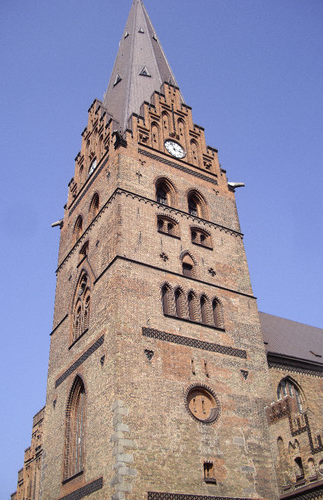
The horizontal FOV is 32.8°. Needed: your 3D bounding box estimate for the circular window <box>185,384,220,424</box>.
[{"bbox_3d":[3.035,11.971,42.142,3.051,2.970,0.500,18,-42,-25],"label":"circular window"}]

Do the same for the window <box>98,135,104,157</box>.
[{"bbox_3d":[-6.361,-11.189,59.469,0.400,4.179,1.007,18,-42,-25],"label":"window"}]

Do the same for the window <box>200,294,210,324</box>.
[{"bbox_3d":[4.137,5.749,52.166,1.165,3.385,0.400,18,-42,-26],"label":"window"}]

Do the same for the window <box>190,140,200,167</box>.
[{"bbox_3d":[3.655,-10.732,60.820,0.987,4.229,0.400,18,-42,-25],"label":"window"}]

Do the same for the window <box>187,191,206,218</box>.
[{"bbox_3d":[3.749,-4.985,60.558,2.331,3.996,0.500,18,-42,-26],"label":"window"}]

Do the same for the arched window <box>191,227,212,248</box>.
[{"bbox_3d":[3.777,-1.097,53.228,2.457,2.366,0.500,18,-42,-25],"label":"arched window"}]

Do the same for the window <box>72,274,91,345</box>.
[{"bbox_3d":[-7.992,5.337,55.620,0.500,7.992,4.440,18,-42,-26],"label":"window"}]

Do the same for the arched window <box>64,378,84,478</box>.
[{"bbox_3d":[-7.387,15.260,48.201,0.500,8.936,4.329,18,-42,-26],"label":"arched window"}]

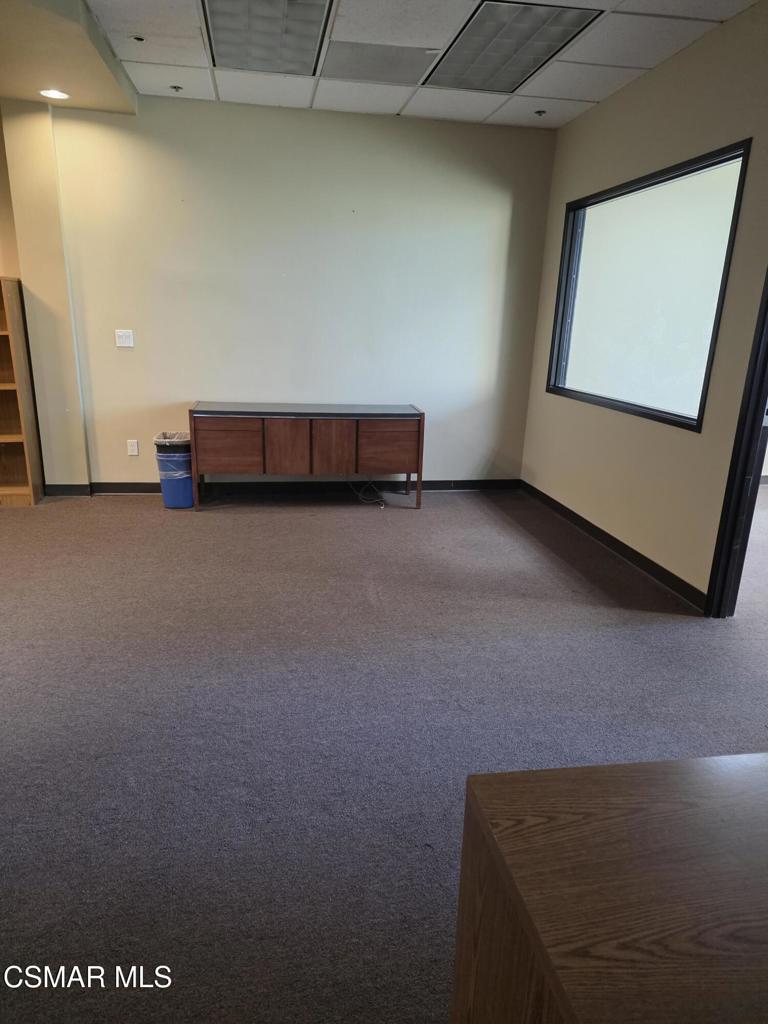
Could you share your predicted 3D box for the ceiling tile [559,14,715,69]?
[{"bbox_3d":[1.242,-2.351,3.404,0.550,0.022,0.610,-1,16,-10],"label":"ceiling tile"}]

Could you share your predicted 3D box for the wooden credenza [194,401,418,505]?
[{"bbox_3d":[-0.554,-0.413,5.013,1.620,0.710,0.448,-1,16,-10],"label":"wooden credenza"}]

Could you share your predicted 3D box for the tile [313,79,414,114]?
[{"bbox_3d":[-0.141,-2.671,4.372,0.610,0.020,0.657,-1,16,-10],"label":"tile"}]

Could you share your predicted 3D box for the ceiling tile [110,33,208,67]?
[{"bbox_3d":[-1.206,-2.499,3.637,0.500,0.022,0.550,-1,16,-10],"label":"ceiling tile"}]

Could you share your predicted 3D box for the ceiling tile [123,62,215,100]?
[{"bbox_3d":[-1.291,-2.651,4.175,0.506,0.020,0.657,-1,16,-10],"label":"ceiling tile"}]

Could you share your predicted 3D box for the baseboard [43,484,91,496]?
[{"bbox_3d":[-2.345,-0.160,5.033,0.310,0.098,0.015,-1,16,-10],"label":"baseboard"}]

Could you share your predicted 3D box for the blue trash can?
[{"bbox_3d":[-1.475,-0.300,4.889,0.262,0.502,0.345,-1,16,-10],"label":"blue trash can"}]

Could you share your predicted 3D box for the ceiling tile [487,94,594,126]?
[{"bbox_3d":[1.035,-2.692,4.572,0.558,0.020,0.657,-1,16,-10],"label":"ceiling tile"}]

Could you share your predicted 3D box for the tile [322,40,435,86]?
[{"bbox_3d":[-0.035,-2.495,3.772,0.610,0.020,0.610,-1,16,-10],"label":"tile"}]

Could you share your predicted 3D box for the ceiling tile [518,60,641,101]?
[{"bbox_3d":[1.141,-2.516,3.973,0.558,0.020,0.610,-1,16,-10],"label":"ceiling tile"}]

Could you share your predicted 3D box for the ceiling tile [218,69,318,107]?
[{"bbox_3d":[-0.741,-2.670,4.288,0.615,0.022,0.630,-1,16,-10],"label":"ceiling tile"}]

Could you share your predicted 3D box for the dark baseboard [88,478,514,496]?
[{"bbox_3d":[-0.520,-0.199,5.383,3.405,0.098,0.015,-1,16,-10],"label":"dark baseboard"}]

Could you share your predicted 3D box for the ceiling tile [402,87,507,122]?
[{"bbox_3d":[0.460,-2.682,4.474,0.610,0.020,0.657,-1,16,-10],"label":"ceiling tile"}]

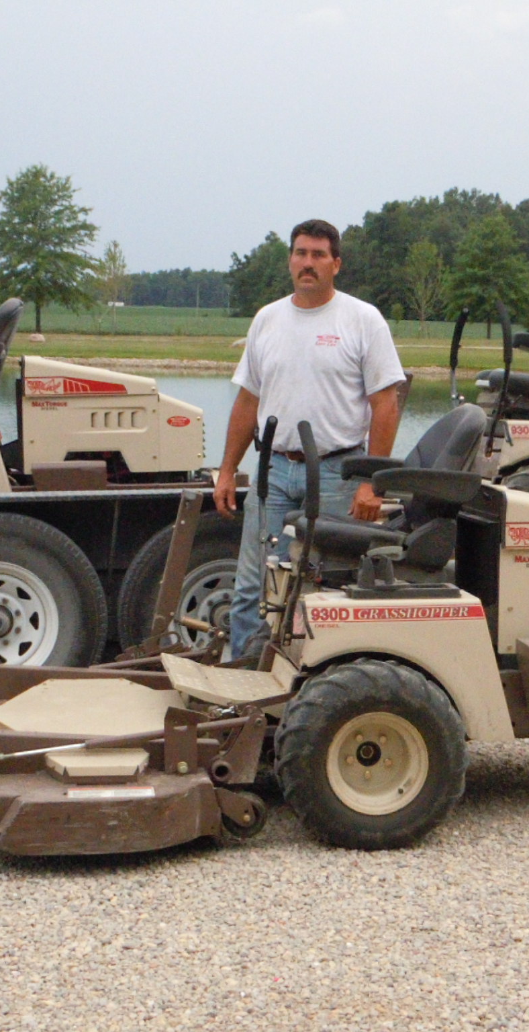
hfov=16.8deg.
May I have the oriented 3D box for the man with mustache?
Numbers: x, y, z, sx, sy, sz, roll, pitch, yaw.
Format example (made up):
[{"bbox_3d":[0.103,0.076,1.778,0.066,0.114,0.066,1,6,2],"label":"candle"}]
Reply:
[{"bbox_3d":[0.166,-0.121,6.203,0.620,1.820,0.360,2,7,12],"label":"man with mustache"}]

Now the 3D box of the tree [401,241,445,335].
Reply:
[{"bbox_3d":[7.357,-10.600,83.000,2.100,4.400,2.100,0,7,0],"label":"tree"}]

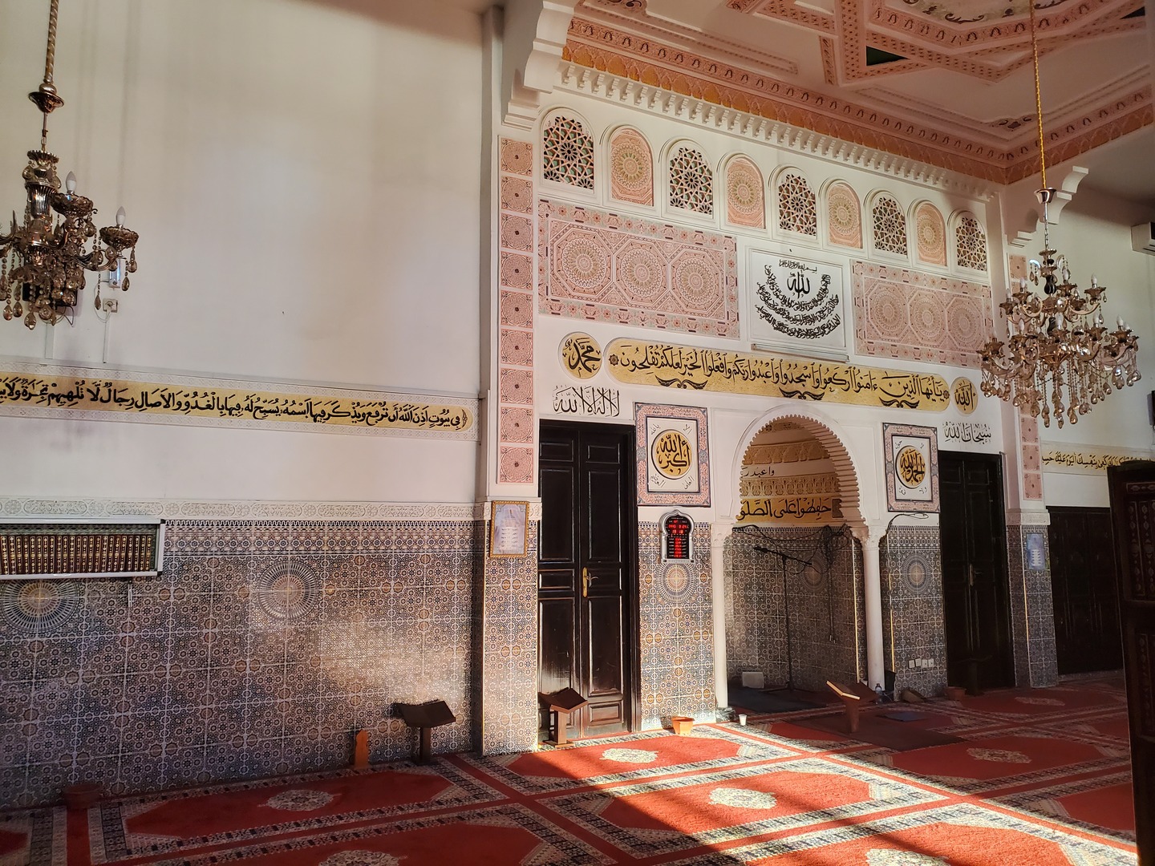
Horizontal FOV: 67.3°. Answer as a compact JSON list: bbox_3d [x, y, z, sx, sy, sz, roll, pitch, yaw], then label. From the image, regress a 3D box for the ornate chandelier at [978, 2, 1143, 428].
[{"bbox_3d":[3.243,-1.620,5.972,1.080,3.204,1.080,3,-7,-27],"label":"ornate chandelier"}]

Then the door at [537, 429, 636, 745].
[{"bbox_3d":[0.030,1.177,7.134,1.010,2.530,0.100,4,-8,-26],"label":"door"}]

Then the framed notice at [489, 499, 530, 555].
[{"bbox_3d":[-0.508,0.732,6.571,0.310,0.420,0.025,4,-8,-26],"label":"framed notice"}]

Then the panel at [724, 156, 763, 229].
[{"bbox_3d":[1.530,-2.229,8.021,0.436,0.659,0.060,3,-7,-27],"label":"panel"}]

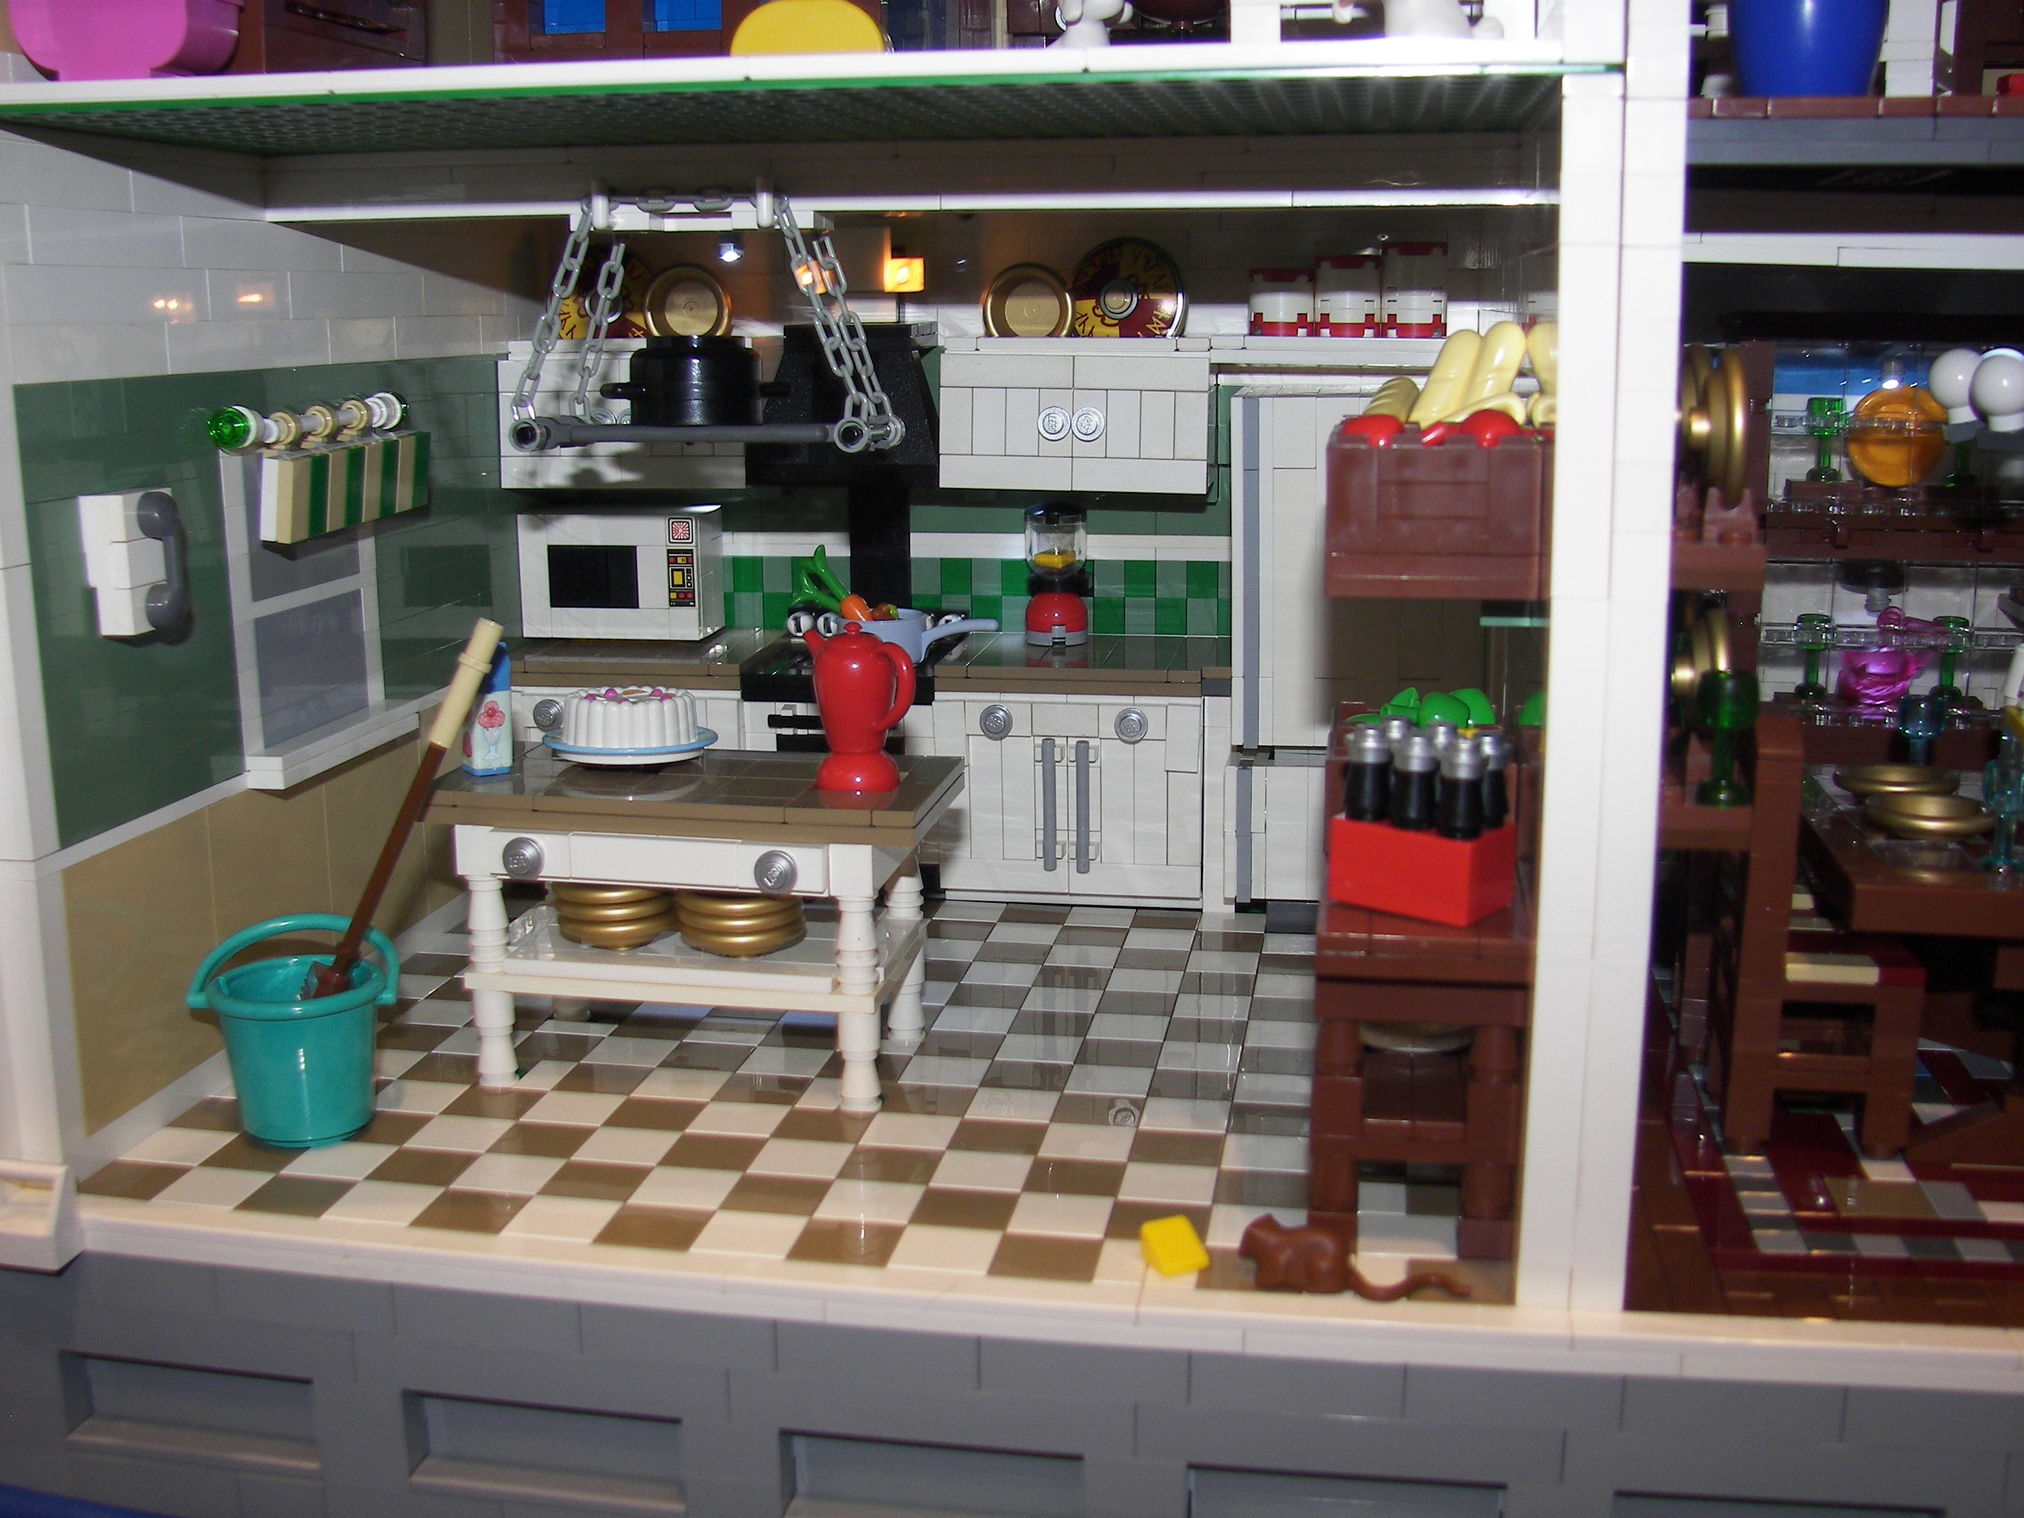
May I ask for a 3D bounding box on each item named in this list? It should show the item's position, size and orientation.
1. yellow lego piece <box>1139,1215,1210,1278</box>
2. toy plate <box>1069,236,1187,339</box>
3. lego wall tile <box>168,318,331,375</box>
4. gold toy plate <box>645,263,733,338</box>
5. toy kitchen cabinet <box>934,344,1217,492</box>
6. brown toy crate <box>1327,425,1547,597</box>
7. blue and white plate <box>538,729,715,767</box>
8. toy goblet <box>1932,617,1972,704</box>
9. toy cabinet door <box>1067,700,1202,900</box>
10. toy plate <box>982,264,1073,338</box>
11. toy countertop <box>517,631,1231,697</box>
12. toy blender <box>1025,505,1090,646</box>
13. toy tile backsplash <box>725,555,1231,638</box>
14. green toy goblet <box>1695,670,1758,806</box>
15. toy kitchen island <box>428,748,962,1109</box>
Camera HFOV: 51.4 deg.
[{"bbox_3d":[0.025,0.074,0.322,0.008,0.006,0.008,-6,13,-25],"label":"yellow lego piece"},{"bbox_3d":[0.029,-0.115,0.526,0.031,0.031,0.007,5,13,24],"label":"toy plate"},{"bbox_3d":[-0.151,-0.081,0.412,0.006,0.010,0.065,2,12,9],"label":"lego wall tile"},{"bbox_3d":[-0.085,-0.119,0.556,0.024,0.024,0.005,2,4,9],"label":"gold toy plate"},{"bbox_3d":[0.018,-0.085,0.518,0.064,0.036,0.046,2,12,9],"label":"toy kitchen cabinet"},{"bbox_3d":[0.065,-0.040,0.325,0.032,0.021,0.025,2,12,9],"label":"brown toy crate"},{"bbox_3d":[-0.074,-0.003,0.413,0.034,0.004,0.034,0,12,0],"label":"blue and white plate"},{"bbox_3d":[0.204,-0.021,0.457,0.009,0.019,0.009,2,12,10],"label":"toy goblet"},{"bbox_3d":[0.030,0.010,0.513,0.032,0.048,0.009,2,12,9],"label":"toy cabinet door"},{"bbox_3d":[0.005,-0.113,0.530,0.023,0.023,0.005,2,12,9],"label":"toy plate"},{"bbox_3d":[-0.033,-0.025,0.545,0.181,0.007,0.056,2,12,9],"label":"toy countertop"},{"bbox_3d":[0.011,-0.047,0.530,0.016,0.035,0.016,2,12,9],"label":"toy blender"},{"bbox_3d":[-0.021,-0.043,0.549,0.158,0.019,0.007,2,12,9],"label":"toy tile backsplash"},{"bbox_3d":[0.105,-0.003,0.310,0.010,0.020,0.010,2,12,9],"label":"green toy goblet"},{"bbox_3d":[-0.059,0.031,0.404,0.095,0.058,0.048,2,12,9],"label":"toy kitchen island"}]

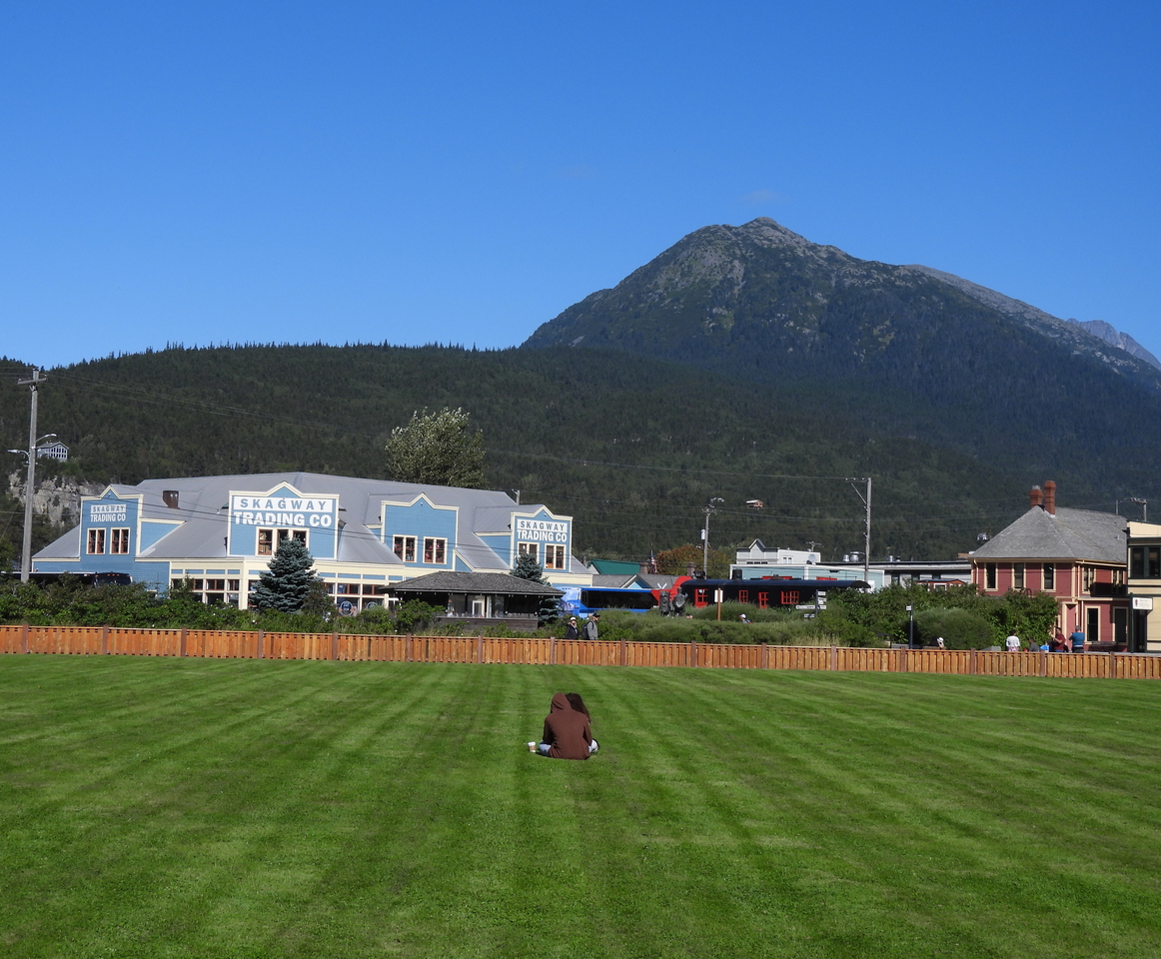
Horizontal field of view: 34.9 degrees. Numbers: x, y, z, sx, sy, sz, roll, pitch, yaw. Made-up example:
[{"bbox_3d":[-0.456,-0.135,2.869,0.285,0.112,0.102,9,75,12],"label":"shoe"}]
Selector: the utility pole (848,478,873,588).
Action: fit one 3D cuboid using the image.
[{"bbox_3d":[18.797,5.717,126.670,2.200,11.700,0.400,-3,-6,45],"label":"utility pole"}]

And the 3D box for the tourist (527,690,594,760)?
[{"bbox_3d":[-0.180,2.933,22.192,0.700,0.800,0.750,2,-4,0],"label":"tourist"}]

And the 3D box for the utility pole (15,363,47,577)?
[{"bbox_3d":[-23.913,1.034,80.089,2.400,11.700,0.400,-3,-6,45],"label":"utility pole"}]

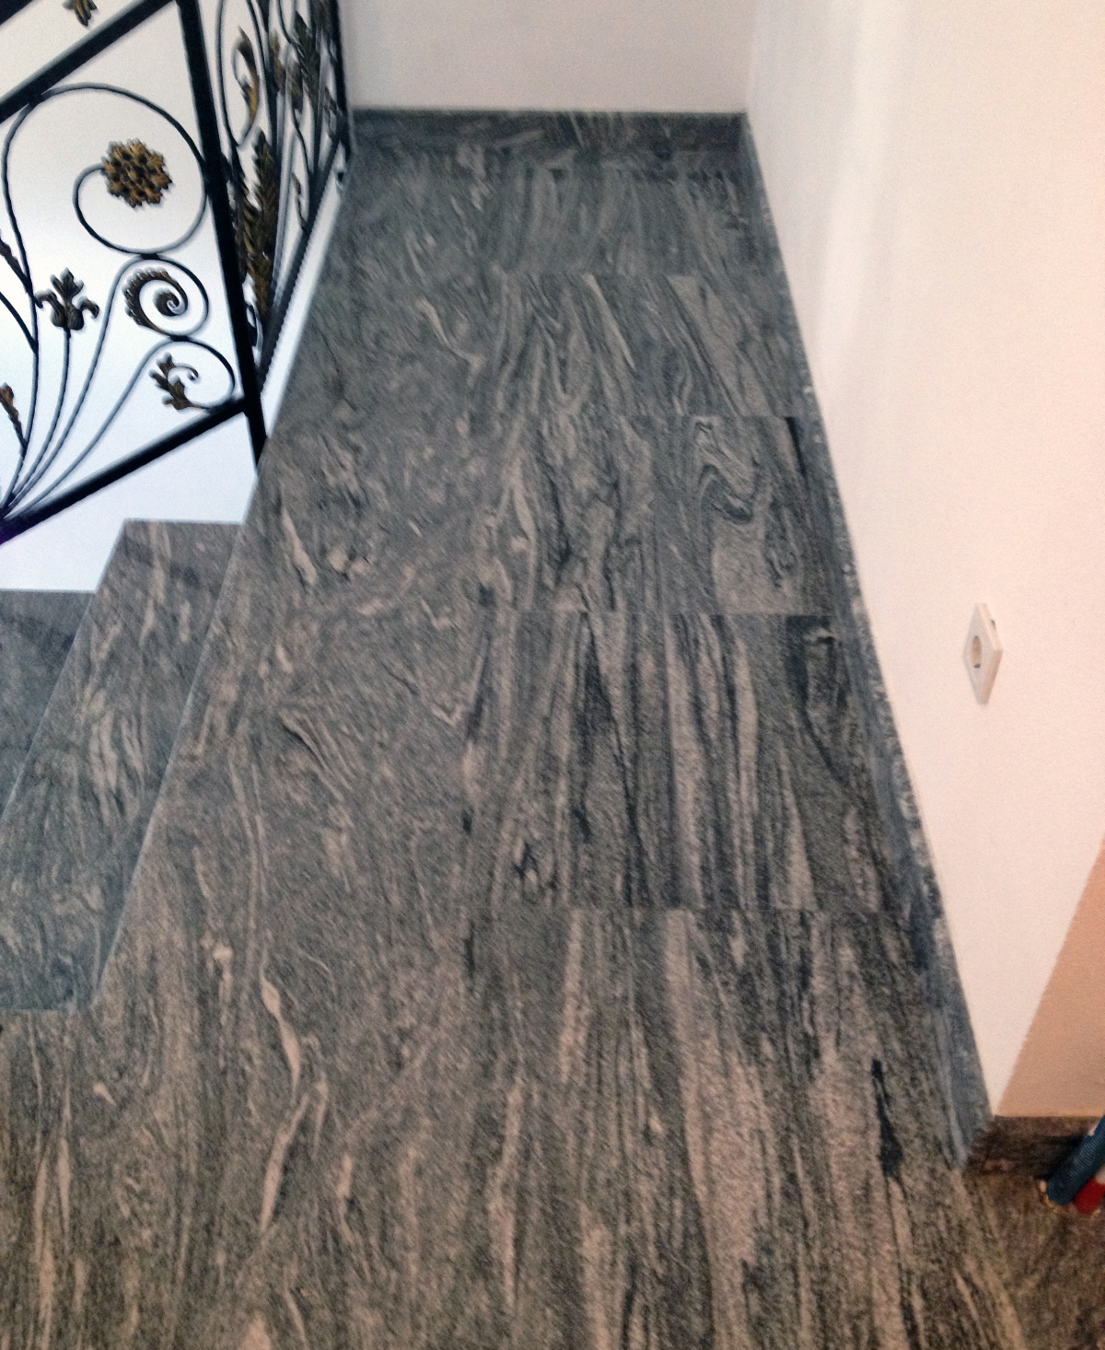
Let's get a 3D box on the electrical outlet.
[{"bbox_3d":[0.482,-0.023,1.669,0.011,0.081,0.081,1,40,0],"label":"electrical outlet"}]

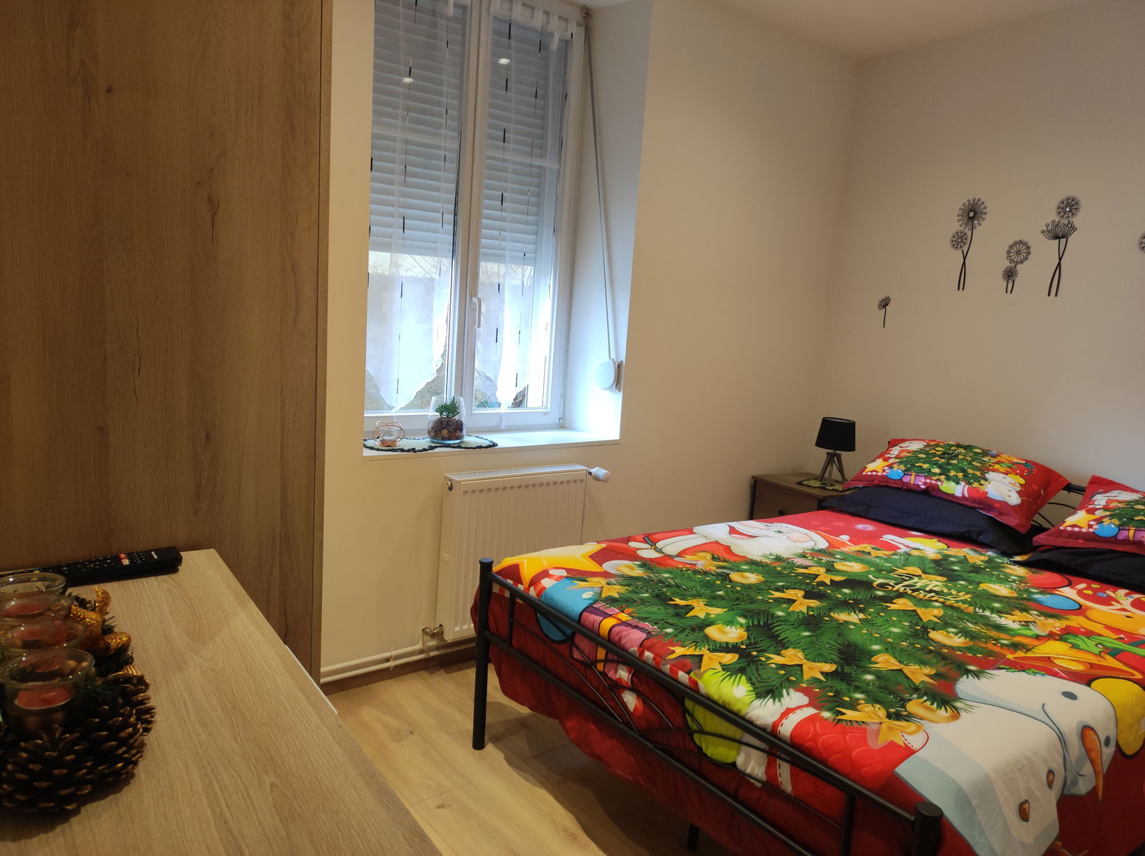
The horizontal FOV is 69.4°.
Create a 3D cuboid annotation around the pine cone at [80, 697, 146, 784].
[{"bbox_3d":[-0.331,0.222,0.591,0.048,0.064,0.048,-3,12,-38],"label":"pine cone"}]

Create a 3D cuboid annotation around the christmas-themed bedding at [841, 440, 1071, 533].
[{"bbox_3d":[1.518,0.213,3.317,0.430,0.135,0.745,-29,27,-30],"label":"christmas-themed bedding"}]

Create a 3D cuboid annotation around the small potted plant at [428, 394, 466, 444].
[{"bbox_3d":[-0.475,-0.034,3.162,0.143,0.170,0.143,4,9,-1],"label":"small potted plant"}]

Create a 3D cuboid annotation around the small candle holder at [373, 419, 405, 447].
[{"bbox_3d":[-0.671,0.016,3.021,0.118,0.091,0.118,-3,12,-38],"label":"small candle holder"}]

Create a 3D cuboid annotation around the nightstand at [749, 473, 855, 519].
[{"bbox_3d":[1.128,0.565,3.982,0.385,0.609,0.430,-2,11,-33],"label":"nightstand"}]

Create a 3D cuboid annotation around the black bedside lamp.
[{"bbox_3d":[1.263,0.114,3.964,0.170,0.308,0.170,-3,12,-38],"label":"black bedside lamp"}]

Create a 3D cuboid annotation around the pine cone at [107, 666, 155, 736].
[{"bbox_3d":[-0.347,0.214,0.638,0.045,0.059,0.045,-3,12,-38],"label":"pine cone"}]

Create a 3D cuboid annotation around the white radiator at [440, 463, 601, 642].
[{"bbox_3d":[-0.216,0.452,3.136,0.591,0.583,0.110,-3,12,-38],"label":"white radiator"}]

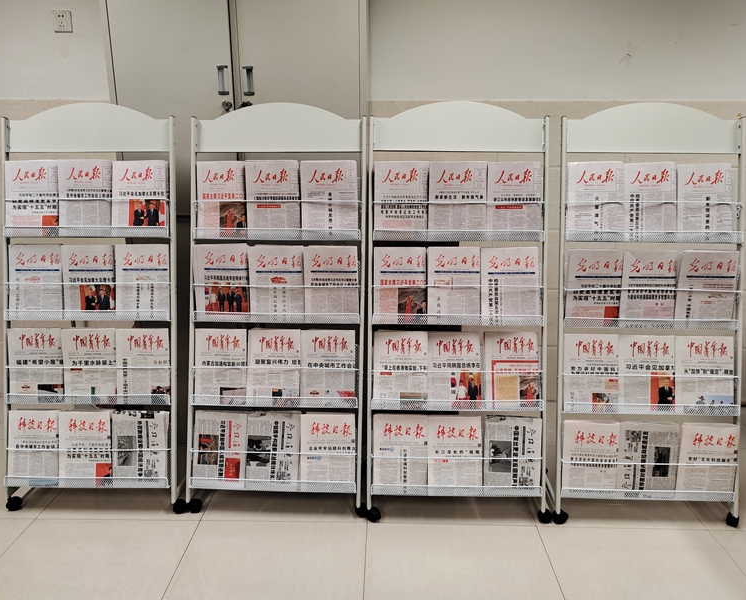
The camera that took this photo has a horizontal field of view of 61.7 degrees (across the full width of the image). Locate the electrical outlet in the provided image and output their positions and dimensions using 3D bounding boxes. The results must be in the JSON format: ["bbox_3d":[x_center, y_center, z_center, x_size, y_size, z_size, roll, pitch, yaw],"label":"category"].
[{"bbox_3d":[-1.425,-1.279,2.867,0.086,0.086,0.012,1,14,2],"label":"electrical outlet"}]

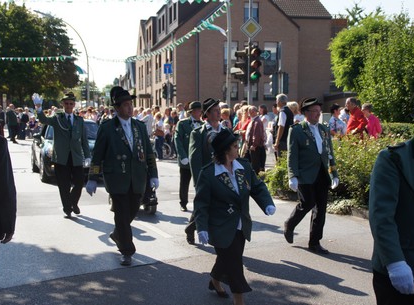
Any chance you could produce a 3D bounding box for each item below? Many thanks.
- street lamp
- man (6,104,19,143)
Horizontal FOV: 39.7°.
[{"bbox_3d":[-11.146,-6.340,44.305,3.950,8.900,0.350,-1,5,-10],"label":"street lamp"},{"bbox_3d":[-8.871,-1.333,26.280,0.580,1.750,0.550,3,6,30],"label":"man"}]

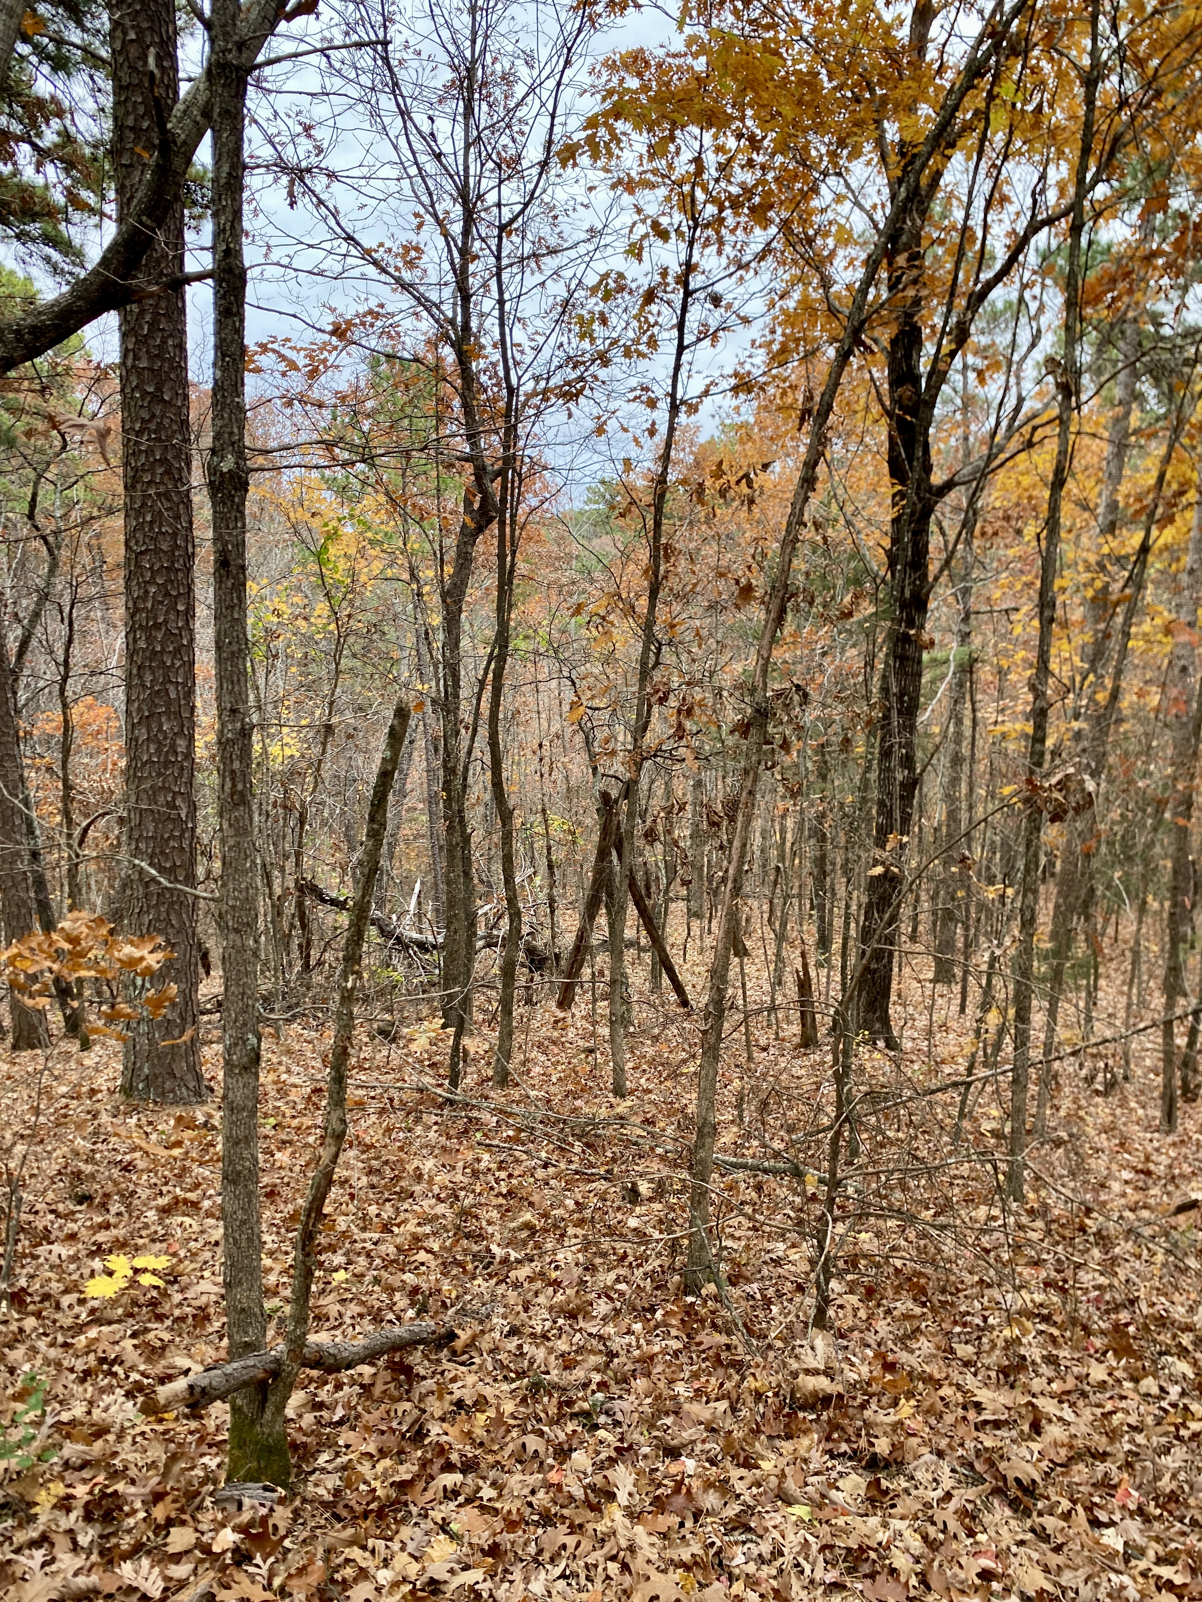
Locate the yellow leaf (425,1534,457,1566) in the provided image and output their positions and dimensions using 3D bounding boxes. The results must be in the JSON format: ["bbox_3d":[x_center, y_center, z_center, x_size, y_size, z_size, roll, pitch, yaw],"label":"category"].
[{"bbox_3d":[-0.301,1.379,2.217,0.059,0.020,0.069,9,14,33],"label":"yellow leaf"}]

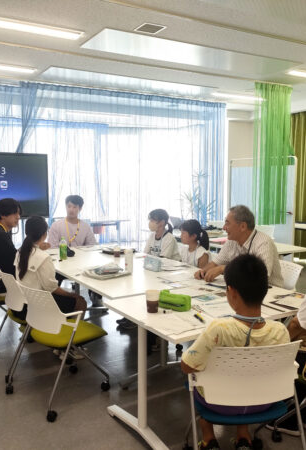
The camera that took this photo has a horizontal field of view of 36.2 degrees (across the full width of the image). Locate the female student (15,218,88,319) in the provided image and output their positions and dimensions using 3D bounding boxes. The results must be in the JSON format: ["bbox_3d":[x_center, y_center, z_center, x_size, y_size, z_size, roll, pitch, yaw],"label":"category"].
[{"bbox_3d":[-0.859,0.520,3.845,0.680,1.190,0.450,-4,7,-35],"label":"female student"}]

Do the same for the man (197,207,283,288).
[{"bbox_3d":[0.663,0.478,3.855,0.750,1.270,0.520,-3,6,-27],"label":"man"}]

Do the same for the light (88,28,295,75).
[{"bbox_3d":[0.468,-1.739,4.802,2.345,0.060,0.630,-3,6,-30],"label":"light"}]

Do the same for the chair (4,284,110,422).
[{"bbox_3d":[-0.660,0.798,3.289,0.580,0.810,0.580,-5,7,-44],"label":"chair"}]

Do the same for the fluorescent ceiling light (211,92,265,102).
[{"bbox_3d":[1.341,-1.940,7.210,1.260,0.080,0.220,-3,6,-29],"label":"fluorescent ceiling light"}]

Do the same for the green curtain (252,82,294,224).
[{"bbox_3d":[1.614,-0.930,6.309,0.720,1.870,0.120,-3,6,-29],"label":"green curtain"}]

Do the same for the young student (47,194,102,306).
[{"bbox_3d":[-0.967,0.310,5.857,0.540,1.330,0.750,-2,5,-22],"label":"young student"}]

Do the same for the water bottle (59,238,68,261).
[{"bbox_3d":[-0.864,0.226,4.510,0.068,0.210,0.068,0,5,0],"label":"water bottle"}]

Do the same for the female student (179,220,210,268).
[{"bbox_3d":[0.371,0.501,4.892,0.620,1.120,0.420,-3,6,-28],"label":"female student"}]

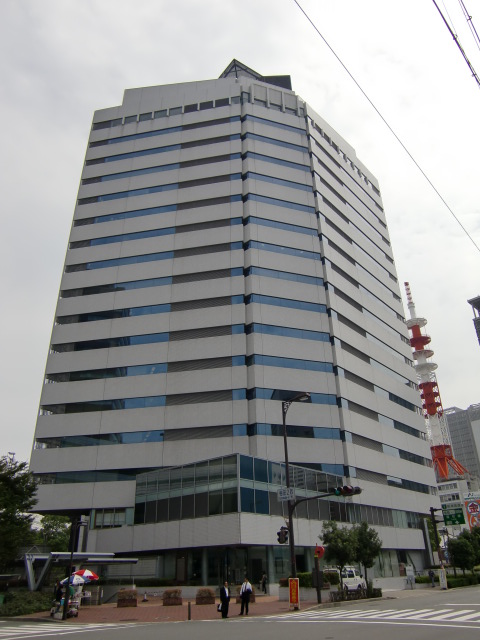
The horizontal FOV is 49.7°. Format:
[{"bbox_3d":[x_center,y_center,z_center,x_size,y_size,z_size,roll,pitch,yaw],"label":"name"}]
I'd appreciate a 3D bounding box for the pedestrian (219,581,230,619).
[{"bbox_3d":[-0.811,14.637,27.088,0.620,1.703,0.420,10,-30,-19],"label":"pedestrian"}]

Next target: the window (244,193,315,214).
[{"bbox_3d":[5.513,-15.628,69.520,9.983,1.318,0.400,8,-28,-18],"label":"window"}]

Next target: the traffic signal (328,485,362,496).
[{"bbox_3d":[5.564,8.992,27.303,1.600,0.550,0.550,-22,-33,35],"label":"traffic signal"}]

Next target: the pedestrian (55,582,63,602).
[{"bbox_3d":[-10.155,15.625,29.046,0.450,1.620,0.500,11,-29,-23],"label":"pedestrian"}]

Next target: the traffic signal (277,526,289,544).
[{"bbox_3d":[2.544,12.895,30.988,0.718,0.996,0.450,-1,-27,0],"label":"traffic signal"}]

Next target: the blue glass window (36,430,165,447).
[{"bbox_3d":[-15.927,13.524,58.486,15.476,1.340,0.300,-6,-28,9],"label":"blue glass window"}]

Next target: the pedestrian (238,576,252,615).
[{"bbox_3d":[0.296,14.146,26.467,0.580,1.700,0.360,-5,-27,8],"label":"pedestrian"}]

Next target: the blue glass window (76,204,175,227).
[{"bbox_3d":[-15.809,-14.329,71.170,14.901,1.277,0.400,-6,-27,10],"label":"blue glass window"}]

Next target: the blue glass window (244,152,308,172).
[{"bbox_3d":[5.543,-23.128,75.580,10.095,1.294,0.300,8,-29,-17],"label":"blue glass window"}]

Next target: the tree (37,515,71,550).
[{"bbox_3d":[-21.648,26.987,61.075,6.000,8.751,6.000,-1,-28,0],"label":"tree"}]

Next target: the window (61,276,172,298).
[{"bbox_3d":[-16.258,-4.288,67.948,15.525,1.314,0.300,-6,-28,9],"label":"window"}]

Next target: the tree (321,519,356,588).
[{"bbox_3d":[7.420,17.933,39.000,2.900,5.293,2.900,-1,-28,0],"label":"tree"}]

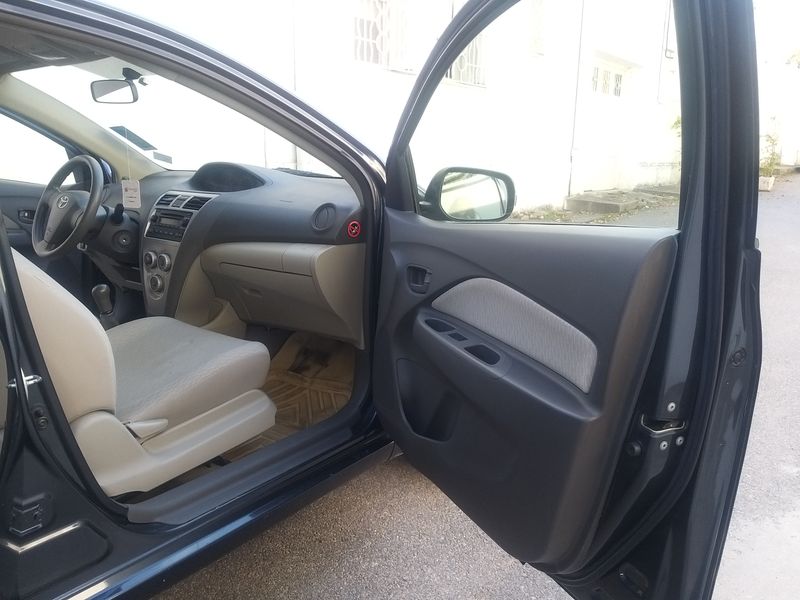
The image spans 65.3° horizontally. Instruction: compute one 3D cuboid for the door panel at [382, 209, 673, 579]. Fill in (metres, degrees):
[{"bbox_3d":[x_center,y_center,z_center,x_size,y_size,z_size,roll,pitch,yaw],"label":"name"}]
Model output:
[{"bbox_3d":[0.119,0.133,1.332,0.120,0.660,1.020,-5,13,-22],"label":"door panel"}]

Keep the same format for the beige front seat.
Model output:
[{"bbox_3d":[-0.797,-0.037,1.512,0.500,0.910,0.950,10,16,37],"label":"beige front seat"}]

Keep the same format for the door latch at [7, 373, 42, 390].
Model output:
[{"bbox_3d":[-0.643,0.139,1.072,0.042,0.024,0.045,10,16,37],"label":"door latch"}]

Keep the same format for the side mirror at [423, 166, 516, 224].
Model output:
[{"bbox_3d":[0.185,-0.277,1.641,0.215,0.145,0.110,-2,13,-11],"label":"side mirror"}]

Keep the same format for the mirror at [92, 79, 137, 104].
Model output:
[{"bbox_3d":[-0.851,-0.622,1.861,0.215,0.066,0.040,14,28,38],"label":"mirror"}]

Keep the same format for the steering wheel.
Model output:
[{"bbox_3d":[-1.130,-0.321,2.140,0.370,0.370,0.100,10,-12,37],"label":"steering wheel"}]

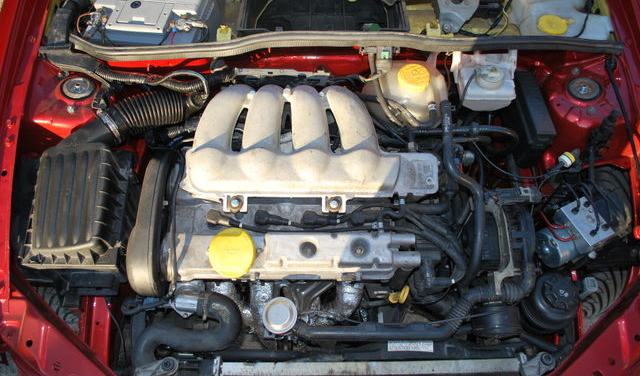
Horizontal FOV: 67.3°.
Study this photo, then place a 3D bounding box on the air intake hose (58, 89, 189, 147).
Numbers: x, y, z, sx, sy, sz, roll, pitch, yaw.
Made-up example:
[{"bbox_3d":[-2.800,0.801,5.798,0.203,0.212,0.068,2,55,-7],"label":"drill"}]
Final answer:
[{"bbox_3d":[-0.395,-0.142,0.965,0.235,0.090,0.105,-17,58,-11],"label":"air intake hose"}]

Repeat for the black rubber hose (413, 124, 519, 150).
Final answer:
[{"bbox_3d":[0.282,-0.096,0.934,0.200,0.035,0.036,0,55,0],"label":"black rubber hose"}]

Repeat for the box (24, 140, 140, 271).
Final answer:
[{"bbox_3d":[-0.471,0.041,0.948,0.182,0.105,0.235,0,68,0],"label":"box"}]

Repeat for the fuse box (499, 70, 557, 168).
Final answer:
[{"bbox_3d":[0.441,-0.150,1.040,0.045,0.100,0.190,0,55,0],"label":"fuse box"}]

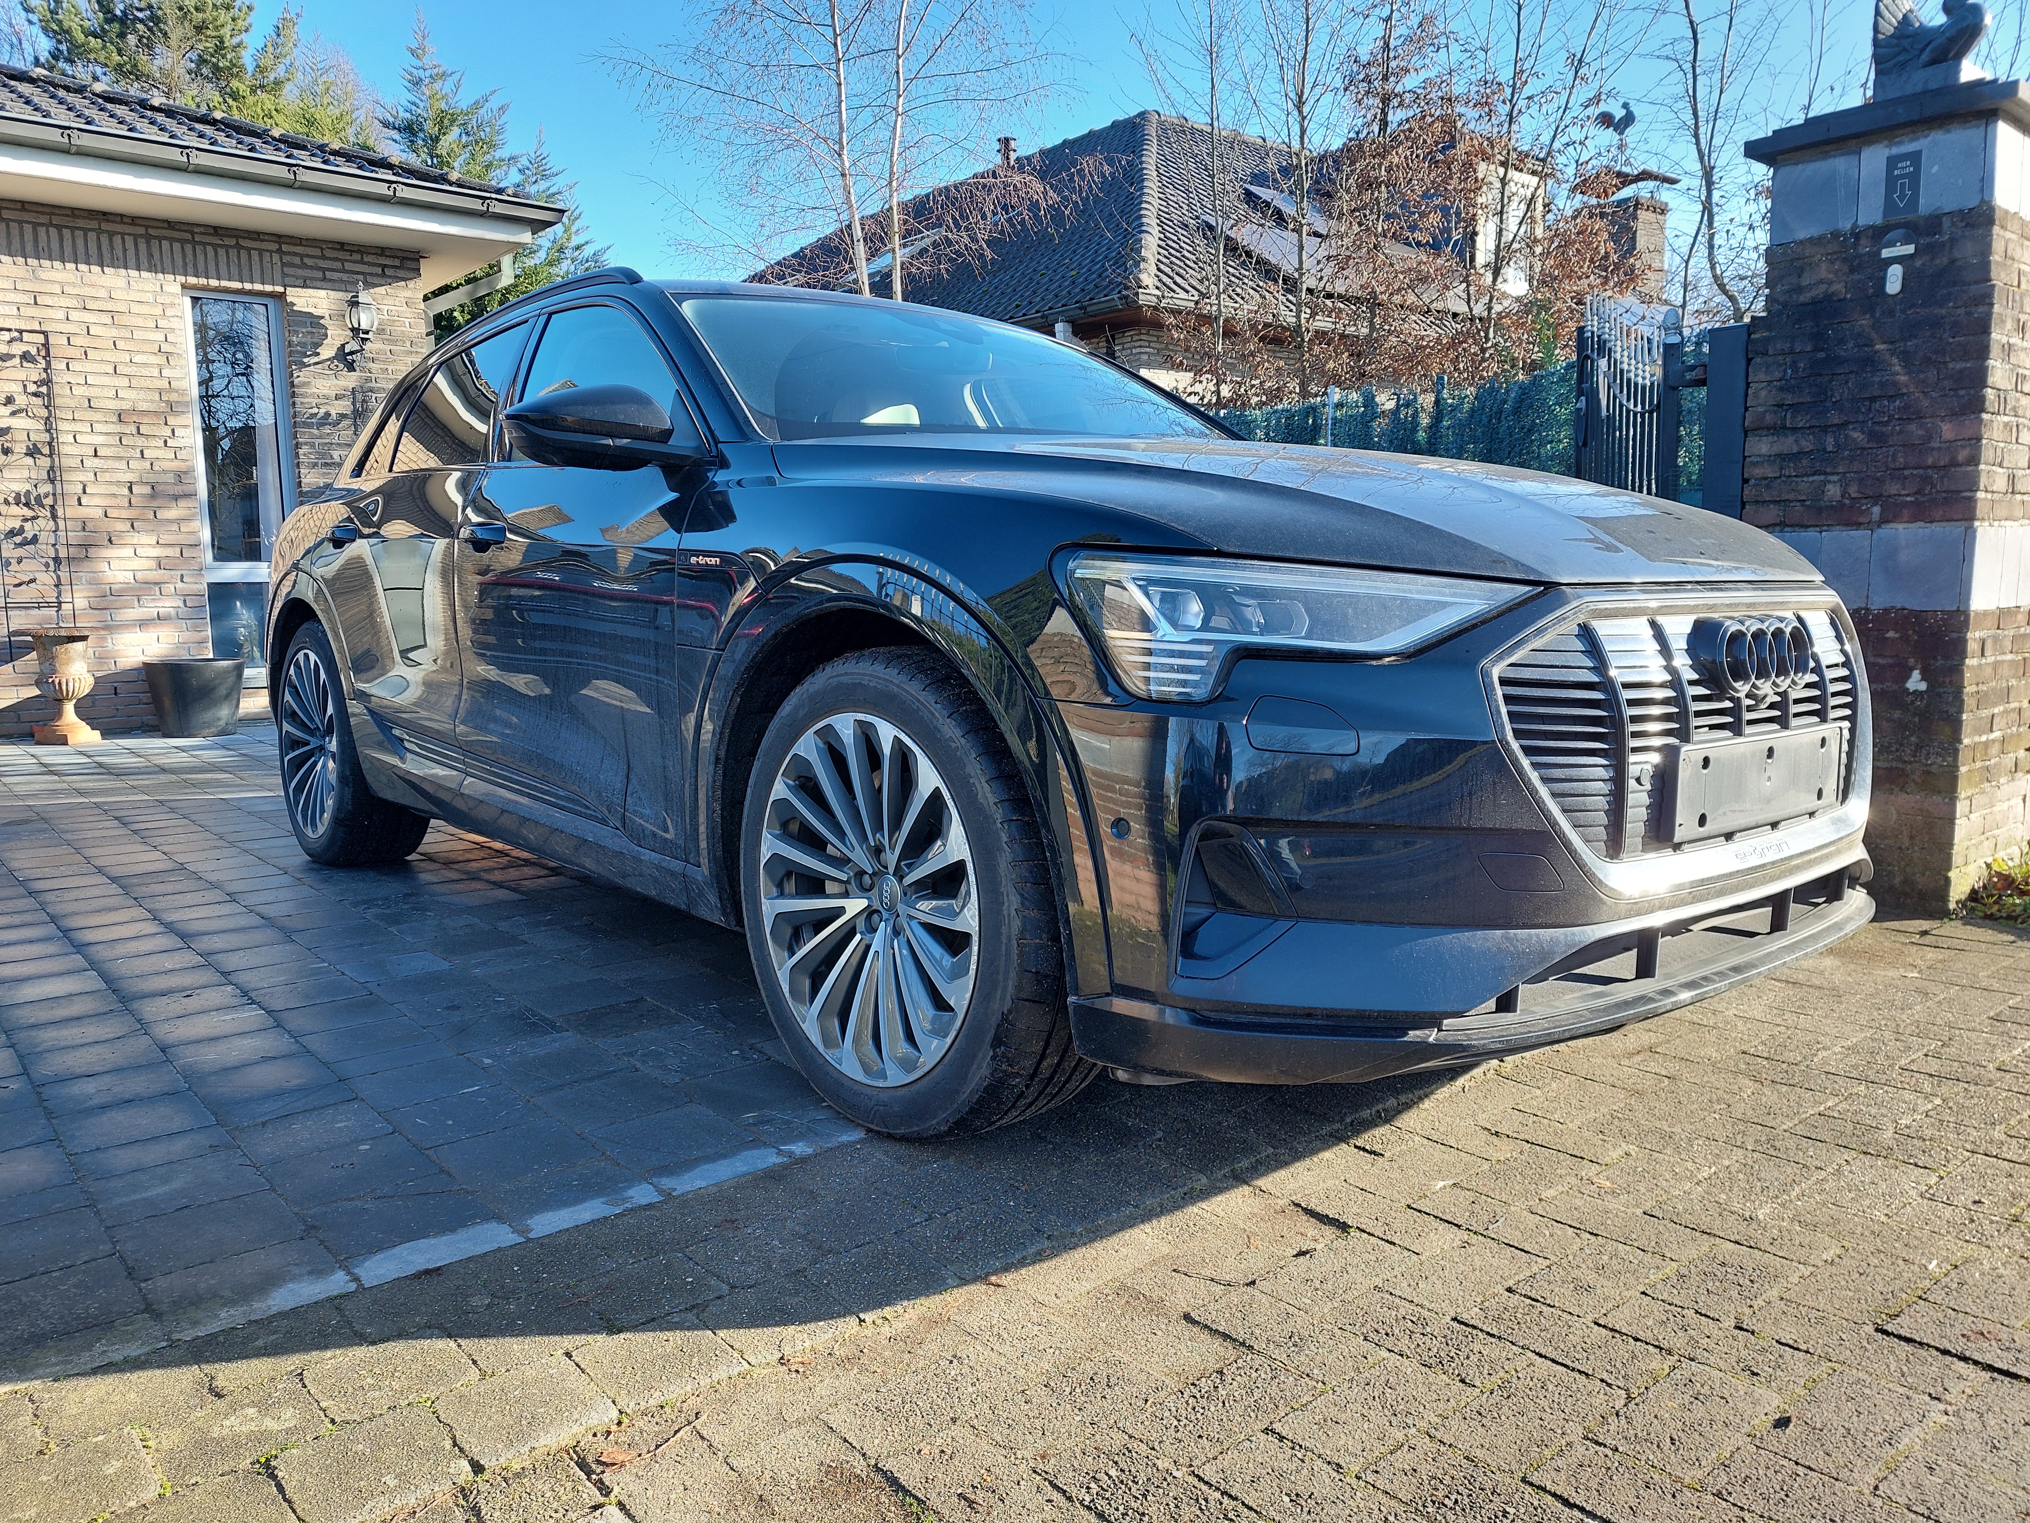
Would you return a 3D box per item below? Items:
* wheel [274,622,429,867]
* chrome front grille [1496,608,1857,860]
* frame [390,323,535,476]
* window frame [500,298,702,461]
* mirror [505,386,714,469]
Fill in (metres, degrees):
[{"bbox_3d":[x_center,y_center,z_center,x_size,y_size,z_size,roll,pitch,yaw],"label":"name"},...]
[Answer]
[{"bbox_3d":[-2.091,-0.066,4.420,0.265,0.770,0.770,-4,8,-41],"label":"wheel"},{"bbox_3d":[1.058,-0.057,2.106,1.180,0.340,0.150,-4,8,-41],"label":"chrome front grille"},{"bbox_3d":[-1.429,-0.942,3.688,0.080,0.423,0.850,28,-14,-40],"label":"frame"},{"bbox_3d":[-0.903,-0.848,3.099,0.080,0.455,1.100,26,-12,-41],"label":"window frame"},{"bbox_3d":[-0.769,-0.633,2.652,0.250,0.180,0.280,-4,8,-41],"label":"mirror"}]

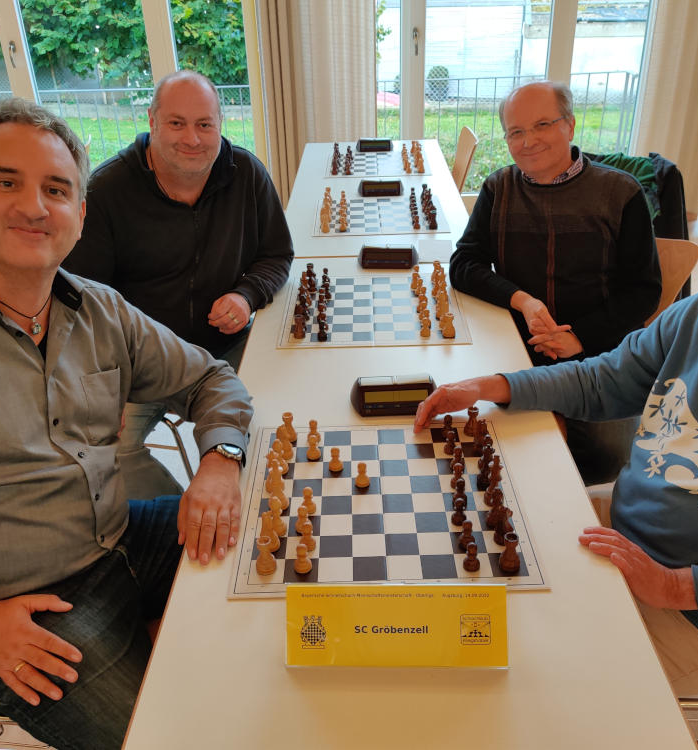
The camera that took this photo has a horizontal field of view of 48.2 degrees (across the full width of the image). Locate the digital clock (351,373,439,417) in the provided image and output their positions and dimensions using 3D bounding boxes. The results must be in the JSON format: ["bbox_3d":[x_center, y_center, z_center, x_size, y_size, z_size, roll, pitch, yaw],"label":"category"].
[{"bbox_3d":[0.098,0.036,1.689,0.192,0.061,0.103,-2,28,1],"label":"digital clock"}]

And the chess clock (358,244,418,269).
[{"bbox_3d":[0.124,-0.383,2.477,0.192,0.061,0.103,0,28,5],"label":"chess clock"}]

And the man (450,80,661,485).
[{"bbox_3d":[0.496,-0.075,2.121,0.550,1.300,0.710,12,31,25],"label":"man"}]

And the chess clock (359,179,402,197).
[{"bbox_3d":[0.138,-0.782,3.227,0.192,0.061,0.103,0,28,4],"label":"chess clock"}]

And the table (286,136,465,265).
[{"bbox_3d":[0.123,-0.491,3.534,0.700,0.740,1.810,-1,28,2],"label":"table"}]

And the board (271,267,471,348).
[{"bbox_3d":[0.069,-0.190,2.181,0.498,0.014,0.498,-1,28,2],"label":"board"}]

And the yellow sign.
[{"bbox_3d":[0.065,0.333,1.089,0.303,0.100,0.098,-1,28,3],"label":"yellow sign"}]

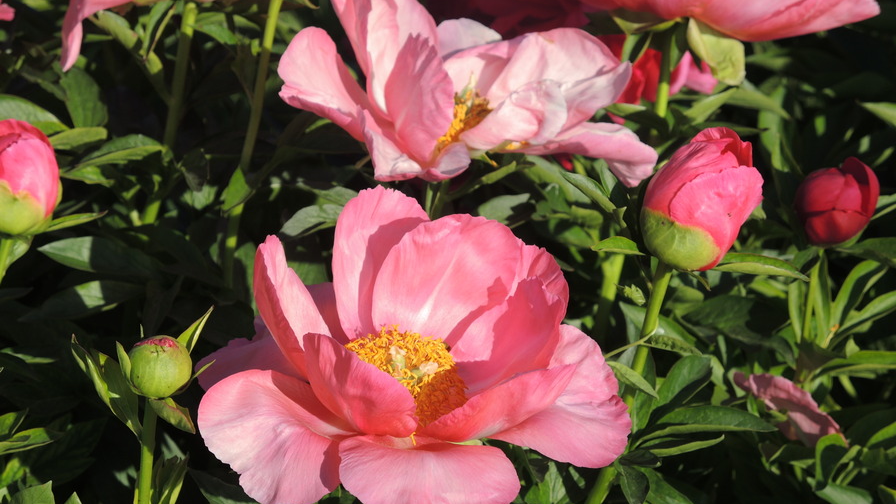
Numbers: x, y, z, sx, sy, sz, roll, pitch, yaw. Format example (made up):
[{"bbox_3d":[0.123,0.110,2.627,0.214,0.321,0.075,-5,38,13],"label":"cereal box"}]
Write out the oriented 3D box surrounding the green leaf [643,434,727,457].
[{"bbox_3d":[0.097,0.080,1.120,0.037,0.008,0.013,2,27,4],"label":"green leaf"}]

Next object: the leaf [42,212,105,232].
[{"bbox_3d":[-0.161,-0.013,1.170,0.031,0.006,0.012,2,22,5],"label":"leaf"}]

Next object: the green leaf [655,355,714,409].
[{"bbox_3d":[0.097,0.053,1.110,0.034,0.008,0.016,-41,44,-9],"label":"green leaf"}]

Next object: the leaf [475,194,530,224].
[{"bbox_3d":[0.028,-0.021,1.380,0.035,0.008,0.022,-12,39,-16],"label":"leaf"}]

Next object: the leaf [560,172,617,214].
[{"bbox_3d":[0.061,-0.026,1.180,0.029,0.008,0.013,35,35,-12],"label":"leaf"}]

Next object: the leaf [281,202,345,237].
[{"bbox_3d":[-0.060,-0.015,1.240,0.042,0.010,0.020,-20,33,-21],"label":"leaf"}]

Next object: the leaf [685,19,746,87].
[{"bbox_3d":[0.128,-0.095,1.300,0.023,0.010,0.037,-34,78,-20],"label":"leaf"}]

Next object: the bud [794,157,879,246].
[{"bbox_3d":[0.200,-0.026,1.400,0.043,0.045,0.043,8,19,-3],"label":"bud"}]

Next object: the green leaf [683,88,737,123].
[{"bbox_3d":[0.144,-0.081,1.500,0.036,0.008,0.018,-19,32,-19],"label":"green leaf"}]

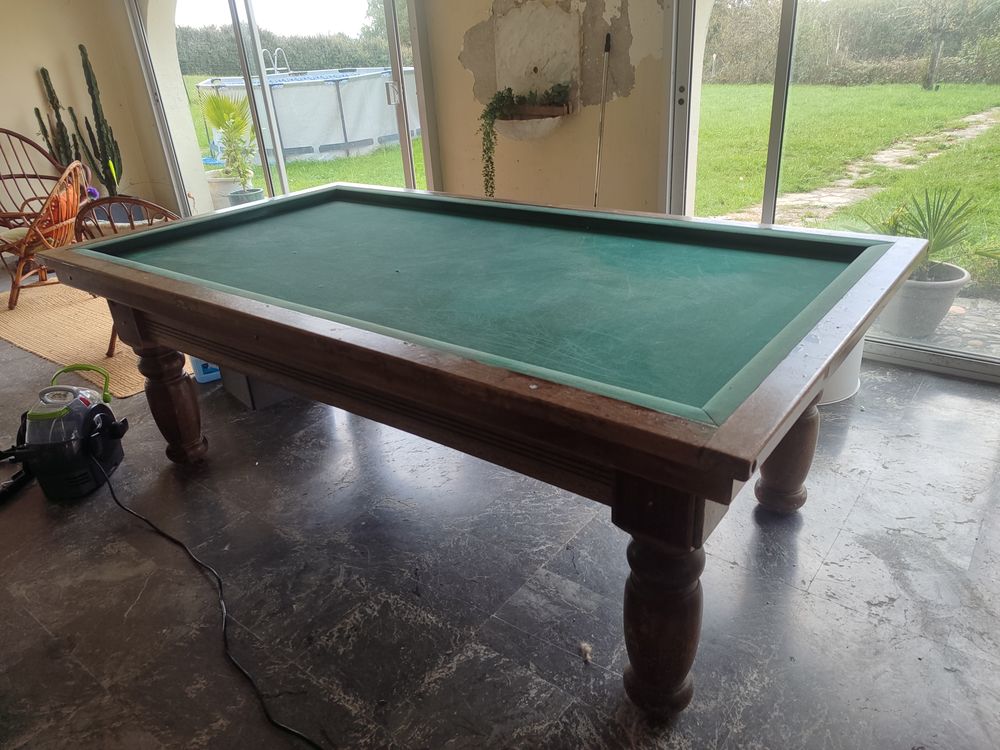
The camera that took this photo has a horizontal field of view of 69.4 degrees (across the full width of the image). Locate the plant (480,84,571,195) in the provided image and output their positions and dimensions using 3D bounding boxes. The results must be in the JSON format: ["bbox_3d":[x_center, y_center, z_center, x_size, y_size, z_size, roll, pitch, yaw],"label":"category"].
[{"bbox_3d":[0.122,-1.153,3.633,0.510,0.570,0.250,15,31,35],"label":"plant"}]

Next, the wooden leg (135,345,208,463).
[{"bbox_3d":[-1.170,0.106,2.607,0.162,0.420,0.162,15,31,35],"label":"wooden leg"}]

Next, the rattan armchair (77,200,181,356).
[{"bbox_3d":[-1.844,-0.607,3.794,0.620,0.770,0.620,-12,27,-17],"label":"rattan armchair"}]

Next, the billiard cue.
[{"bbox_3d":[0.474,-0.932,3.513,0.028,1.319,0.028,18,29,33],"label":"billiard cue"}]

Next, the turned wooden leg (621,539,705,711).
[{"bbox_3d":[0.340,0.514,1.532,0.162,0.420,0.162,-3,25,2],"label":"turned wooden leg"}]

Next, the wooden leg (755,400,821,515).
[{"bbox_3d":[0.854,0.193,2.135,0.162,0.420,0.162,15,31,35],"label":"wooden leg"}]

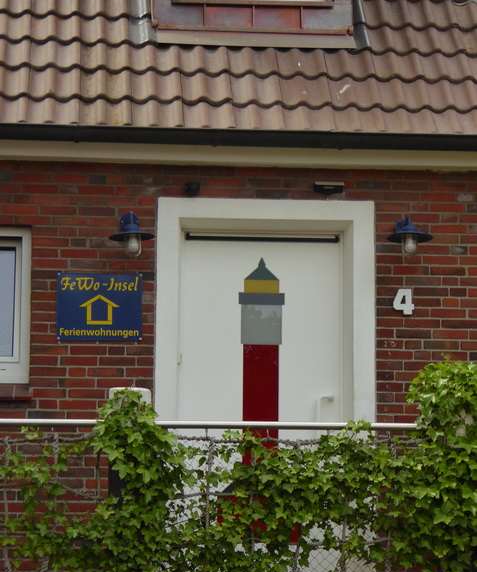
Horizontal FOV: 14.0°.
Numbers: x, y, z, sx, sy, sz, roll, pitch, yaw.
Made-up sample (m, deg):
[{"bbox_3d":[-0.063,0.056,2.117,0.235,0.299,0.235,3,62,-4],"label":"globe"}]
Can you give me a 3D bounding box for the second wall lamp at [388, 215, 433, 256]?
[{"bbox_3d":[1.012,-0.292,11.537,0.265,0.270,0.310,1,-8,-7],"label":"second wall lamp"}]

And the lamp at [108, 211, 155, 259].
[{"bbox_3d":[-0.618,-0.304,11.322,0.265,0.270,0.310,1,-8,-7],"label":"lamp"}]

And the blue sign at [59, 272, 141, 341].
[{"bbox_3d":[-0.808,0.125,11.377,0.495,0.395,0.020,1,-8,-7],"label":"blue sign"}]

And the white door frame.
[{"bbox_3d":[0.155,0.632,11.528,1.300,2.300,0.200,1,-8,-7],"label":"white door frame"}]

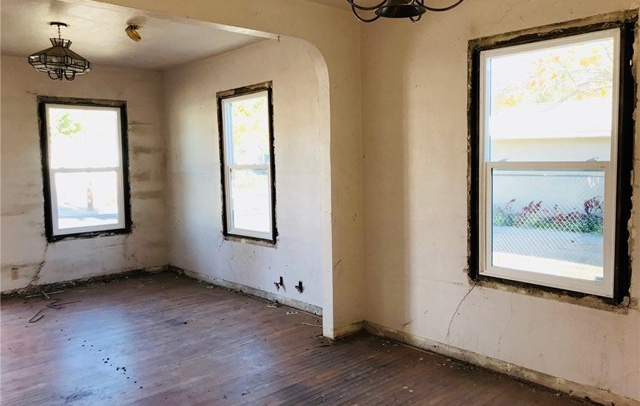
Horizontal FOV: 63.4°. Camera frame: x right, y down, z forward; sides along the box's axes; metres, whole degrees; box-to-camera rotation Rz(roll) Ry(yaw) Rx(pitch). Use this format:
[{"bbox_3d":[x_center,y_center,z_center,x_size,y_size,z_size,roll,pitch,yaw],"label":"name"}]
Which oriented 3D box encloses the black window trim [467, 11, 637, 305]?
[{"bbox_3d":[1.370,-0.246,3.188,0.100,1.613,0.993,-5,6,-42],"label":"black window trim"}]

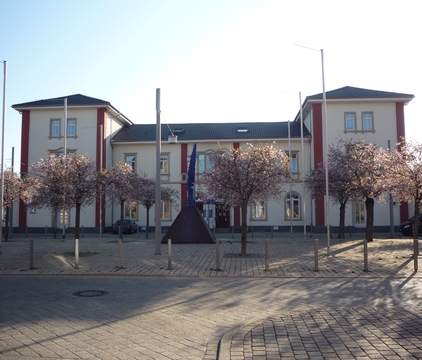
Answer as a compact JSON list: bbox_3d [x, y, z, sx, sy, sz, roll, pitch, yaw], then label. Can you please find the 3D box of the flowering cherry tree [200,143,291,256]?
[{"bbox_3d":[1.346,0.763,17.659,3.650,4.473,3.500,-1,-4,4],"label":"flowering cherry tree"}]

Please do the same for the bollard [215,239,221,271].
[{"bbox_3d":[0.234,2.307,13.693,0.120,0.936,0.120,-1,-4,4],"label":"bollard"}]

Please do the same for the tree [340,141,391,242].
[{"bbox_3d":[8.284,0.606,23.803,3.100,5.401,3.100,-1,-4,4],"label":"tree"}]

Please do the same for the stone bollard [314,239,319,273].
[{"bbox_3d":[3.196,2.280,13.463,0.120,0.932,0.120,-1,-4,4],"label":"stone bollard"}]

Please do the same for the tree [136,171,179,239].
[{"bbox_3d":[-3.776,1.813,31.358,3.150,4.668,3.100,-1,-4,4],"label":"tree"}]

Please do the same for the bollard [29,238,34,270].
[{"bbox_3d":[-5.701,2.378,14.133,0.120,0.922,0.120,-1,-4,4],"label":"bollard"}]

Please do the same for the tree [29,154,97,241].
[{"bbox_3d":[-5.997,0.999,18.145,2.850,4.057,3.000,-1,-4,4],"label":"tree"}]

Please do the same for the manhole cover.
[{"bbox_3d":[-2.670,2.514,9.749,0.790,0.050,0.790,-1,-4,4],"label":"manhole cover"}]

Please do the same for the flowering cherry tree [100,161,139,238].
[{"bbox_3d":[-5.060,1.159,24.759,2.500,4.469,2.600,-1,-4,4],"label":"flowering cherry tree"}]

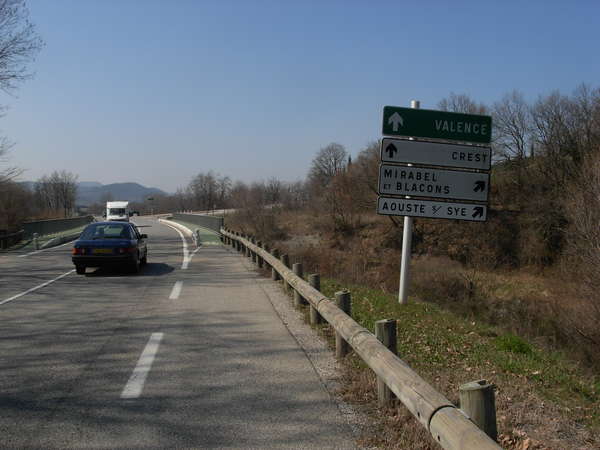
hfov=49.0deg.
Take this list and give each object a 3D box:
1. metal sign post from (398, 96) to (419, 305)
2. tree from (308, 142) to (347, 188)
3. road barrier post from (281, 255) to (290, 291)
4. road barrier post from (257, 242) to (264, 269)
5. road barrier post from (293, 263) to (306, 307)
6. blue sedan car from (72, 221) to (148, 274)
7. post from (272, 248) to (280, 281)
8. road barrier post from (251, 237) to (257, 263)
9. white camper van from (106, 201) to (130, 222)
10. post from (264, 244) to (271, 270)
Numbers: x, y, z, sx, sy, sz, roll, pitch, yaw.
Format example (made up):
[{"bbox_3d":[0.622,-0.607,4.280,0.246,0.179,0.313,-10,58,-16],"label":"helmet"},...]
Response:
[{"bbox_3d":[1.988,-0.410,12.000,0.140,3.720,0.140,4,1,6],"label":"metal sign post"},{"bbox_3d":[3.966,-7.900,95.000,5.600,8.000,5.600,0,1,0],"label":"tree"},{"bbox_3d":[-0.280,0.992,13.450,0.175,0.730,0.175,0,1,-9],"label":"road barrier post"},{"bbox_3d":[-1.160,0.881,19.350,0.175,0.730,0.175,0,1,-9],"label":"road barrier post"},{"bbox_3d":[-0.016,1.041,11.450,0.175,0.730,0.175,0,1,-9],"label":"road barrier post"},{"bbox_3d":[-5.272,0.560,18.741,1.680,1.370,4.350,0,1,-10],"label":"blue sedan car"},{"bbox_3d":[-0.559,0.938,15.400,0.175,0.730,0.175,0,1,-9],"label":"post"},{"bbox_3d":[-1.484,0.817,21.300,0.175,0.730,0.175,0,1,-9],"label":"road barrier post"},{"bbox_3d":[-20.400,-1.140,74.200,2.300,2.800,6.400,0,1,-11],"label":"white camper van"},{"bbox_3d":[-0.866,0.895,17.400,0.175,0.730,0.175,0,1,-9],"label":"post"}]

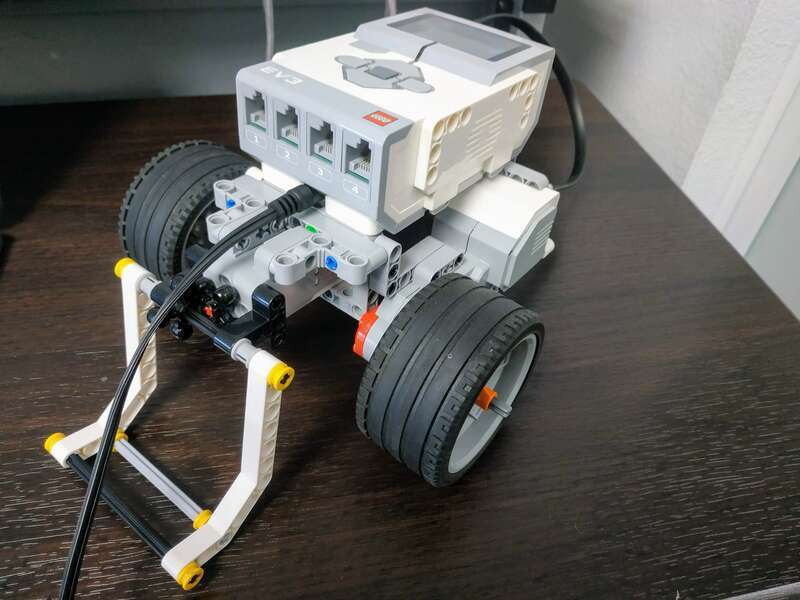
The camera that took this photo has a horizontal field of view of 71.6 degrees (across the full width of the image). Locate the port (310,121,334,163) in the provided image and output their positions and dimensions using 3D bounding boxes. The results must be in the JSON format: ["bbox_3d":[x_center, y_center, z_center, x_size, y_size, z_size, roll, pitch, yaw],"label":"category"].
[{"bbox_3d":[-0.022,-0.051,0.176,0.010,0.012,0.010,30,46,24],"label":"port"}]

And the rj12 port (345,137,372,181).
[{"bbox_3d":[-0.010,-0.044,0.170,0.010,0.012,0.010,30,46,24],"label":"rj12 port"}]

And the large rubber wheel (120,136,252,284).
[{"bbox_3d":[-0.087,-0.034,0.254,0.036,0.069,0.069,30,51,25],"label":"large rubber wheel"}]

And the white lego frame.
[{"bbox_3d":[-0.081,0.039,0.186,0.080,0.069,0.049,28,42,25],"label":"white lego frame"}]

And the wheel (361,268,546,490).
[{"bbox_3d":[0.020,0.028,0.199,0.036,0.069,0.069,30,51,25],"label":"wheel"}]

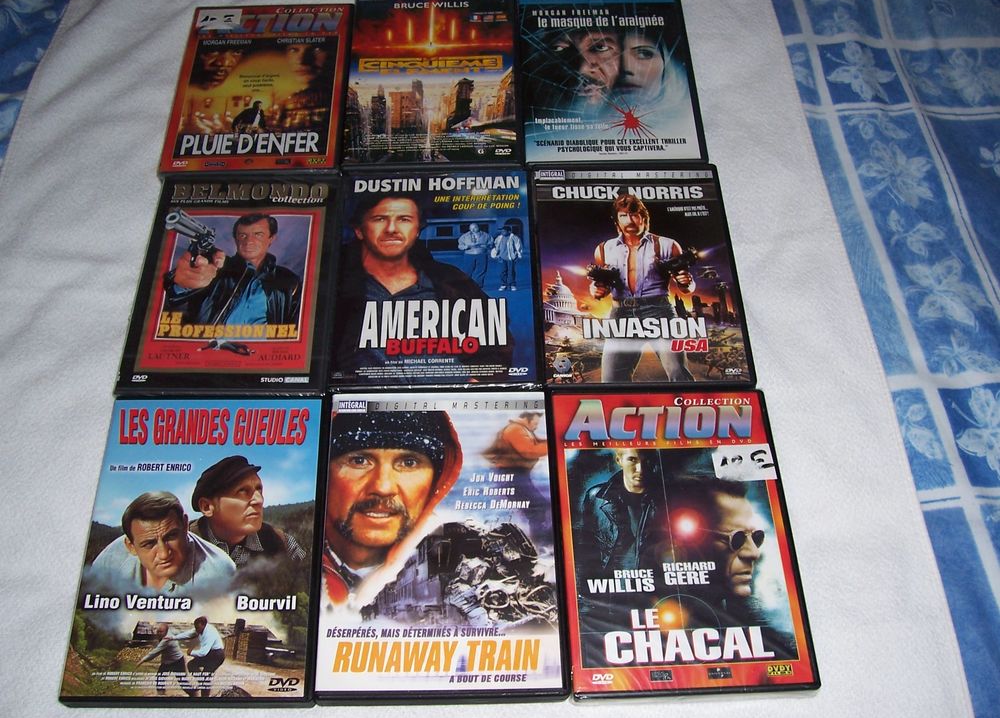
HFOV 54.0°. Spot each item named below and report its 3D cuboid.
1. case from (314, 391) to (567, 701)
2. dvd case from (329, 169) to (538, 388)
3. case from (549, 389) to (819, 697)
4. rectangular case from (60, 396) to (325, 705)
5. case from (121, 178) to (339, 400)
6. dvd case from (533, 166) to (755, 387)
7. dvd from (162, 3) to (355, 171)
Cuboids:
[{"bbox_3d":[-0.035,0.105,0.590,0.136,0.015,0.190,-1,58,-1],"label":"case"},{"bbox_3d":[-0.044,-0.059,0.691,0.136,0.015,0.190,-1,58,-1],"label":"dvd case"},{"bbox_3d":[0.104,0.104,0.591,0.136,0.015,0.190,-1,58,-1],"label":"case"},{"bbox_3d":[-0.174,0.108,0.588,0.136,0.015,0.190,-2,58,-1],"label":"rectangular case"},{"bbox_3d":[-0.182,-0.056,0.688,0.136,0.015,0.190,-1,58,-1],"label":"case"},{"bbox_3d":[0.096,-0.060,0.692,0.136,0.015,0.190,-1,58,-1],"label":"dvd case"},{"bbox_3d":[-0.188,-0.216,0.786,0.136,0.015,0.190,-1,58,-1],"label":"dvd"}]

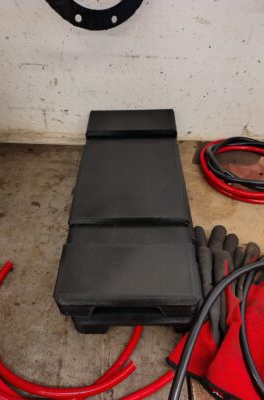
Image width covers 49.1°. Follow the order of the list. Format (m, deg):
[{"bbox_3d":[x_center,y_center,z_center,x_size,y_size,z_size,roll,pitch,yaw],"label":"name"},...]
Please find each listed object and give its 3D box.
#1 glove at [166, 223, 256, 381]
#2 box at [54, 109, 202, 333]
[{"bbox_3d":[0.136,0.144,0.452,0.113,0.050,0.243,16,49,13],"label":"glove"},{"bbox_3d":[-0.003,0.010,0.512,0.170,0.139,0.402,1,47,0],"label":"box"}]

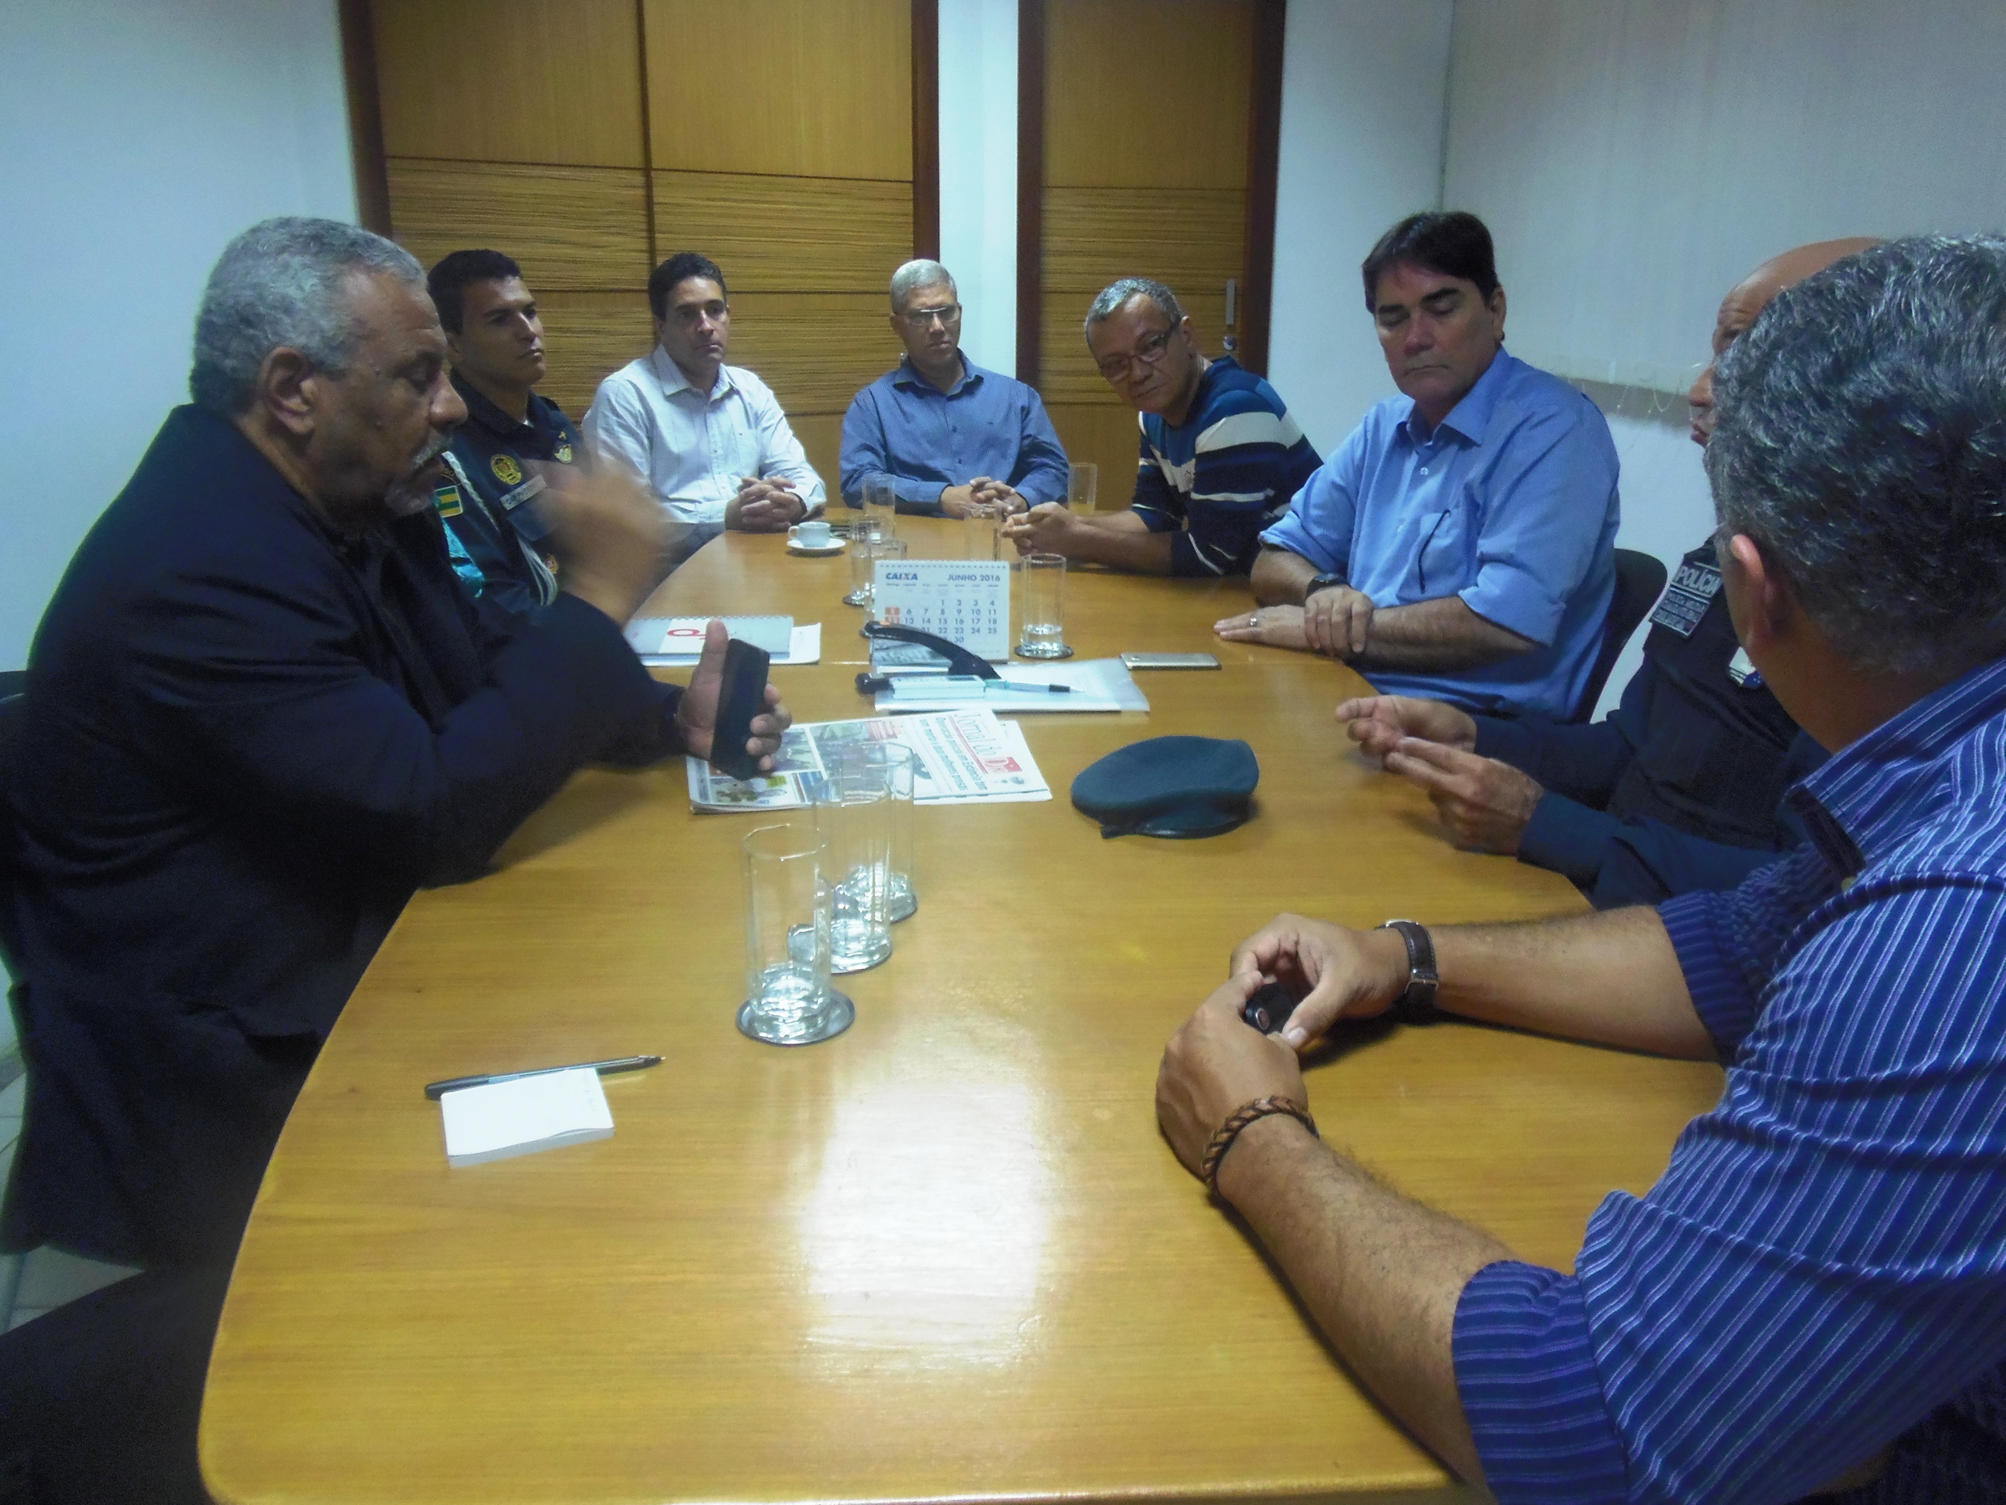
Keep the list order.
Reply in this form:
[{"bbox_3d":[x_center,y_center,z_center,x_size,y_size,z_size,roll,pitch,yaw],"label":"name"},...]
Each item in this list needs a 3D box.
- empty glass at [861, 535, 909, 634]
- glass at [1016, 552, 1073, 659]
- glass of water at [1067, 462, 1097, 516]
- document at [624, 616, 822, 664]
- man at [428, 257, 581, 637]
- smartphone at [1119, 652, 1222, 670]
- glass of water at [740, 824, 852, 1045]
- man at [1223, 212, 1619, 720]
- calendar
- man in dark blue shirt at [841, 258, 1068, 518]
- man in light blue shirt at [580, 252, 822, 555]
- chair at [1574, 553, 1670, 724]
[{"bbox_3d":[-0.188,-0.266,2.221,0.067,0.138,0.067,0,19,0],"label":"empty glass"},{"bbox_3d":[0.060,-0.212,1.985,0.083,0.138,0.083,0,18,0],"label":"glass"},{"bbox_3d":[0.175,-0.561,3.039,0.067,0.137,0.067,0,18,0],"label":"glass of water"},{"bbox_3d":[-0.416,-0.166,2.041,0.295,0.016,0.251,-2,18,-5],"label":"document"},{"bbox_3d":[-0.878,-0.244,2.622,0.750,1.330,0.550,17,25,39],"label":"man"},{"bbox_3d":[0.244,-0.132,2.035,0.138,0.007,0.067,0,19,-2],"label":"smartphone"},{"bbox_3d":[-0.148,0.124,0.976,0.083,0.138,0.083,0,18,0],"label":"glass of water"},{"bbox_3d":[0.621,-0.079,2.115,0.800,1.360,0.580,-13,23,-35],"label":"man"},{"bbox_3d":[-0.086,-0.204,1.966,0.191,0.137,0.080,1,18,3],"label":"calendar"},{"bbox_3d":[-0.117,-0.503,3.419,0.560,1.320,0.720,-1,19,-3],"label":"man in dark blue shirt"},{"bbox_3d":[-0.637,-0.404,3.116,0.560,1.320,0.750,-10,21,-27],"label":"man in light blue shirt"},{"bbox_3d":[0.590,0.111,2.166,0.570,0.900,0.540,-6,19,-16],"label":"chair"}]

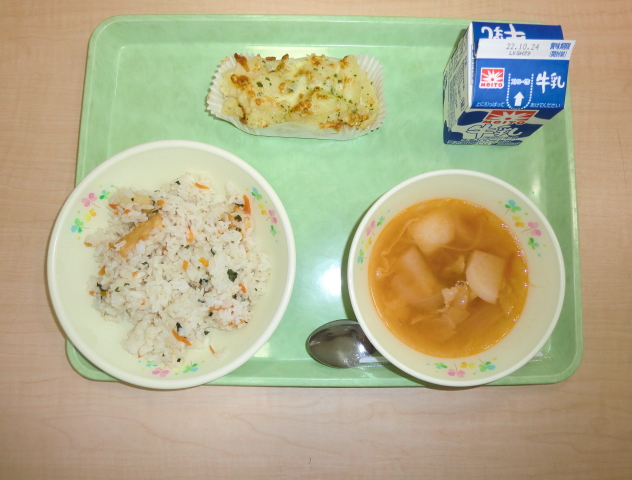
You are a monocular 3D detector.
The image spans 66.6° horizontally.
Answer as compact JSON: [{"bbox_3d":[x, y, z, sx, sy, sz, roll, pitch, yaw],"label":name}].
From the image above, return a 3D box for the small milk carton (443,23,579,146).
[{"bbox_3d":[0.126,-0.107,0.325,0.058,0.091,0.058,1,83,1],"label":"small milk carton"}]

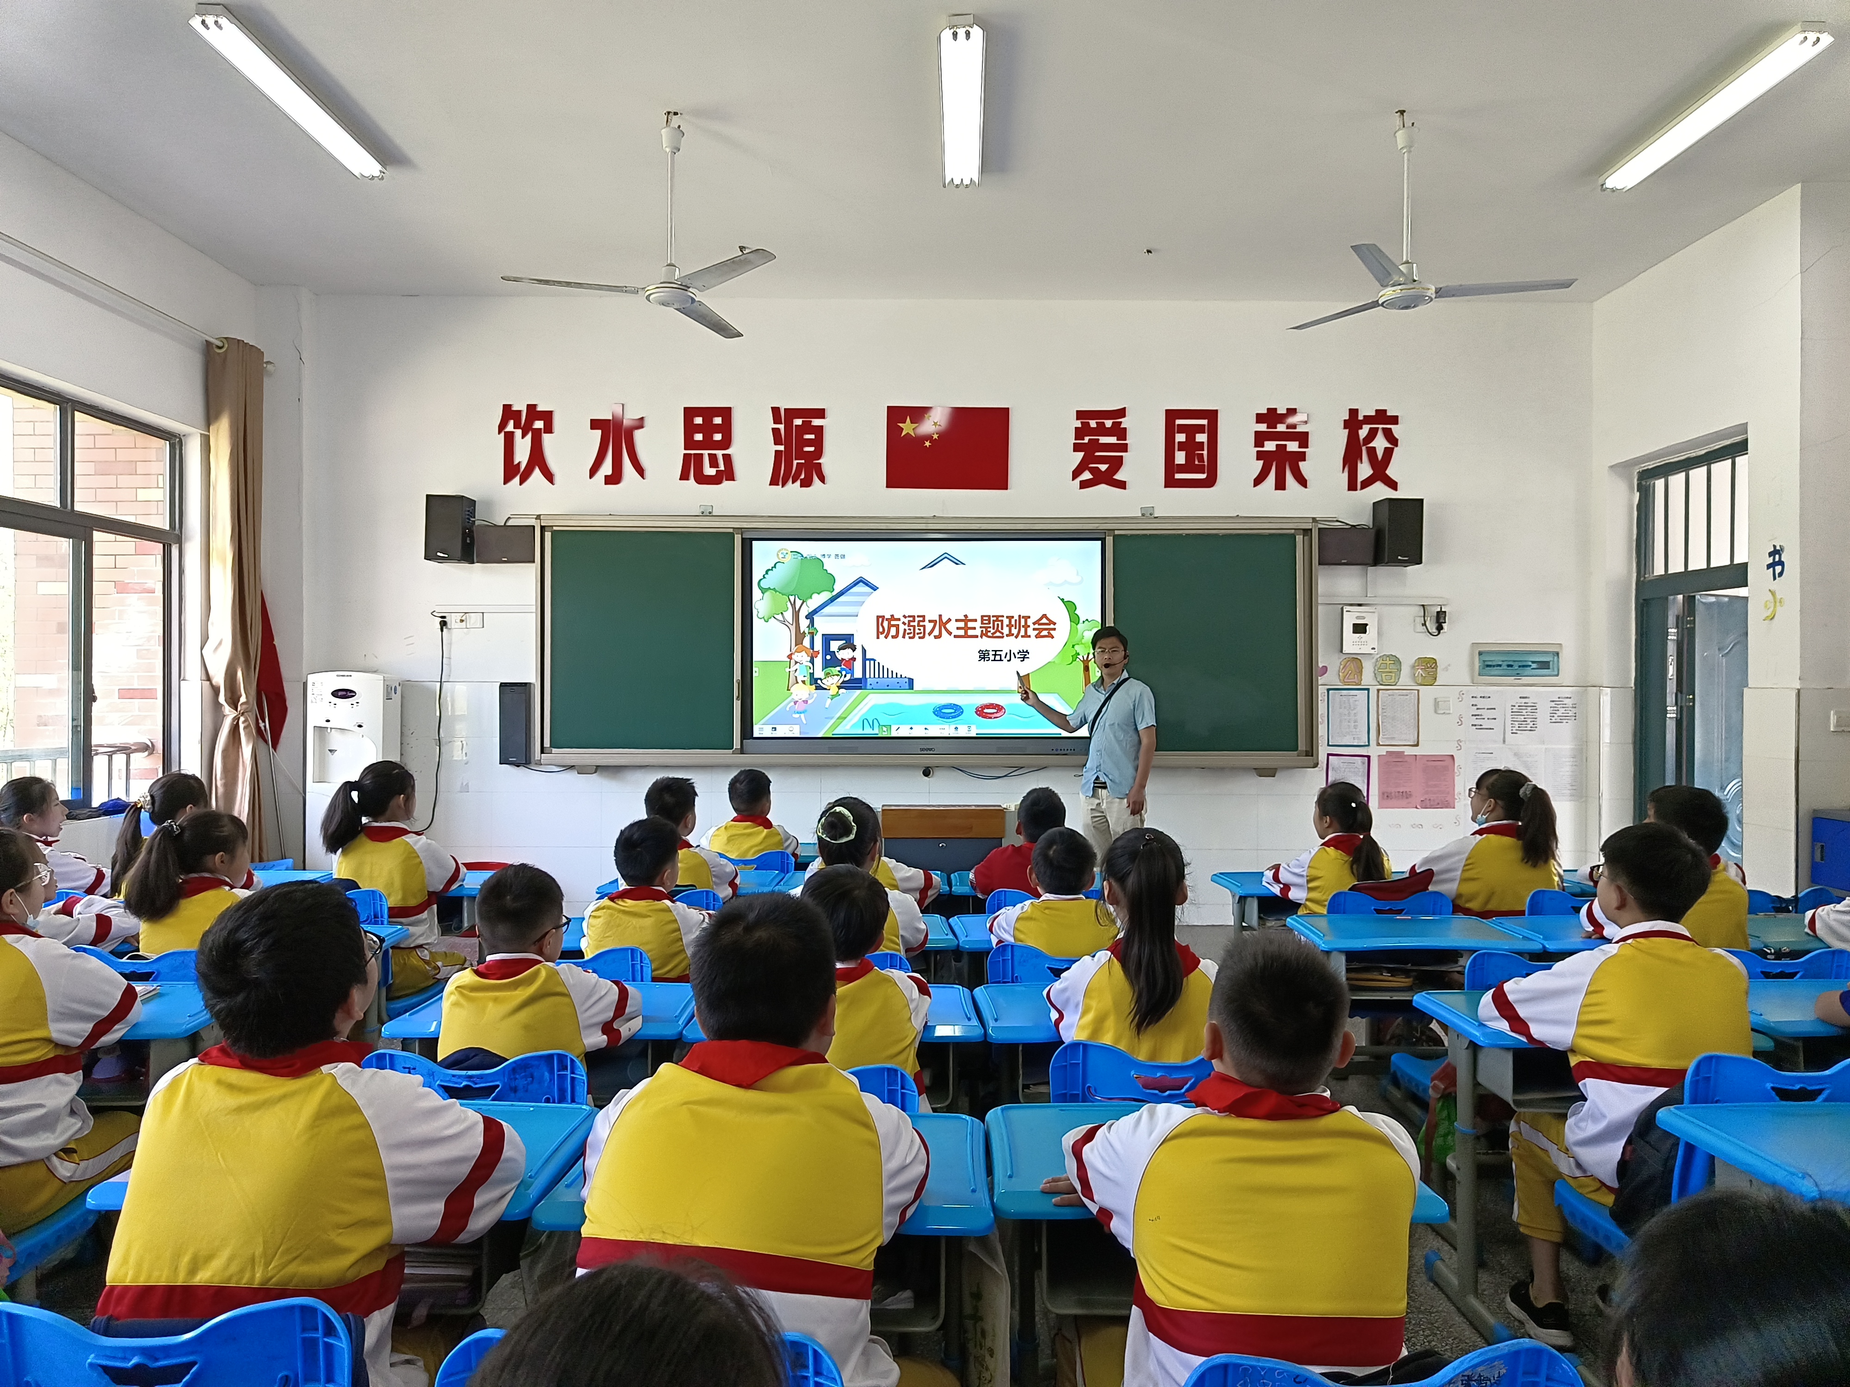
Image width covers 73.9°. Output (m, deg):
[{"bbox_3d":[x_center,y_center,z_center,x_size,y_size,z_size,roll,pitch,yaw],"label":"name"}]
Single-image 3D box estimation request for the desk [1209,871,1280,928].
[{"bbox_3d":[1.390,1.019,4.440,0.610,0.690,0.400,0,0,0],"label":"desk"}]

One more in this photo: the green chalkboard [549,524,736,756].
[{"bbox_3d":[-1.554,-0.284,6.710,1.040,1.210,0.040,0,0,0],"label":"green chalkboard"}]

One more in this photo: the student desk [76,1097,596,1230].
[{"bbox_3d":[-0.847,0.994,1.872,0.620,0.620,0.410,0,0,-3],"label":"student desk"}]

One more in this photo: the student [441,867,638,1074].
[{"bbox_3d":[-0.715,0.823,2.380,0.380,0.995,0.570,0,0,9],"label":"student"}]

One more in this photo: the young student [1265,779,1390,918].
[{"bbox_3d":[1.360,0.805,4.120,0.400,1.030,0.580,0,0,-20],"label":"young student"}]

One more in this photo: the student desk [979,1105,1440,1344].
[{"bbox_3d":[0.397,0.994,1.810,0.610,0.652,0.410,0,0,2],"label":"student desk"}]

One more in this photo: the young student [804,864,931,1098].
[{"bbox_3d":[-0.145,0.817,2.461,0.400,0.970,0.560,0,0,6],"label":"young student"}]

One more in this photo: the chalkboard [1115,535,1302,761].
[{"bbox_3d":[1.546,-0.279,6.710,1.045,1.210,0.040,0,0,0],"label":"chalkboard"}]

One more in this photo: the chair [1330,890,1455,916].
[{"bbox_3d":[1.451,0.953,4.037,0.400,0.690,0.420,0,0,1],"label":"chair"}]

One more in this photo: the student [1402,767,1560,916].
[{"bbox_3d":[1.830,0.796,4.020,0.450,1.140,0.570,0,0,-12],"label":"student"}]

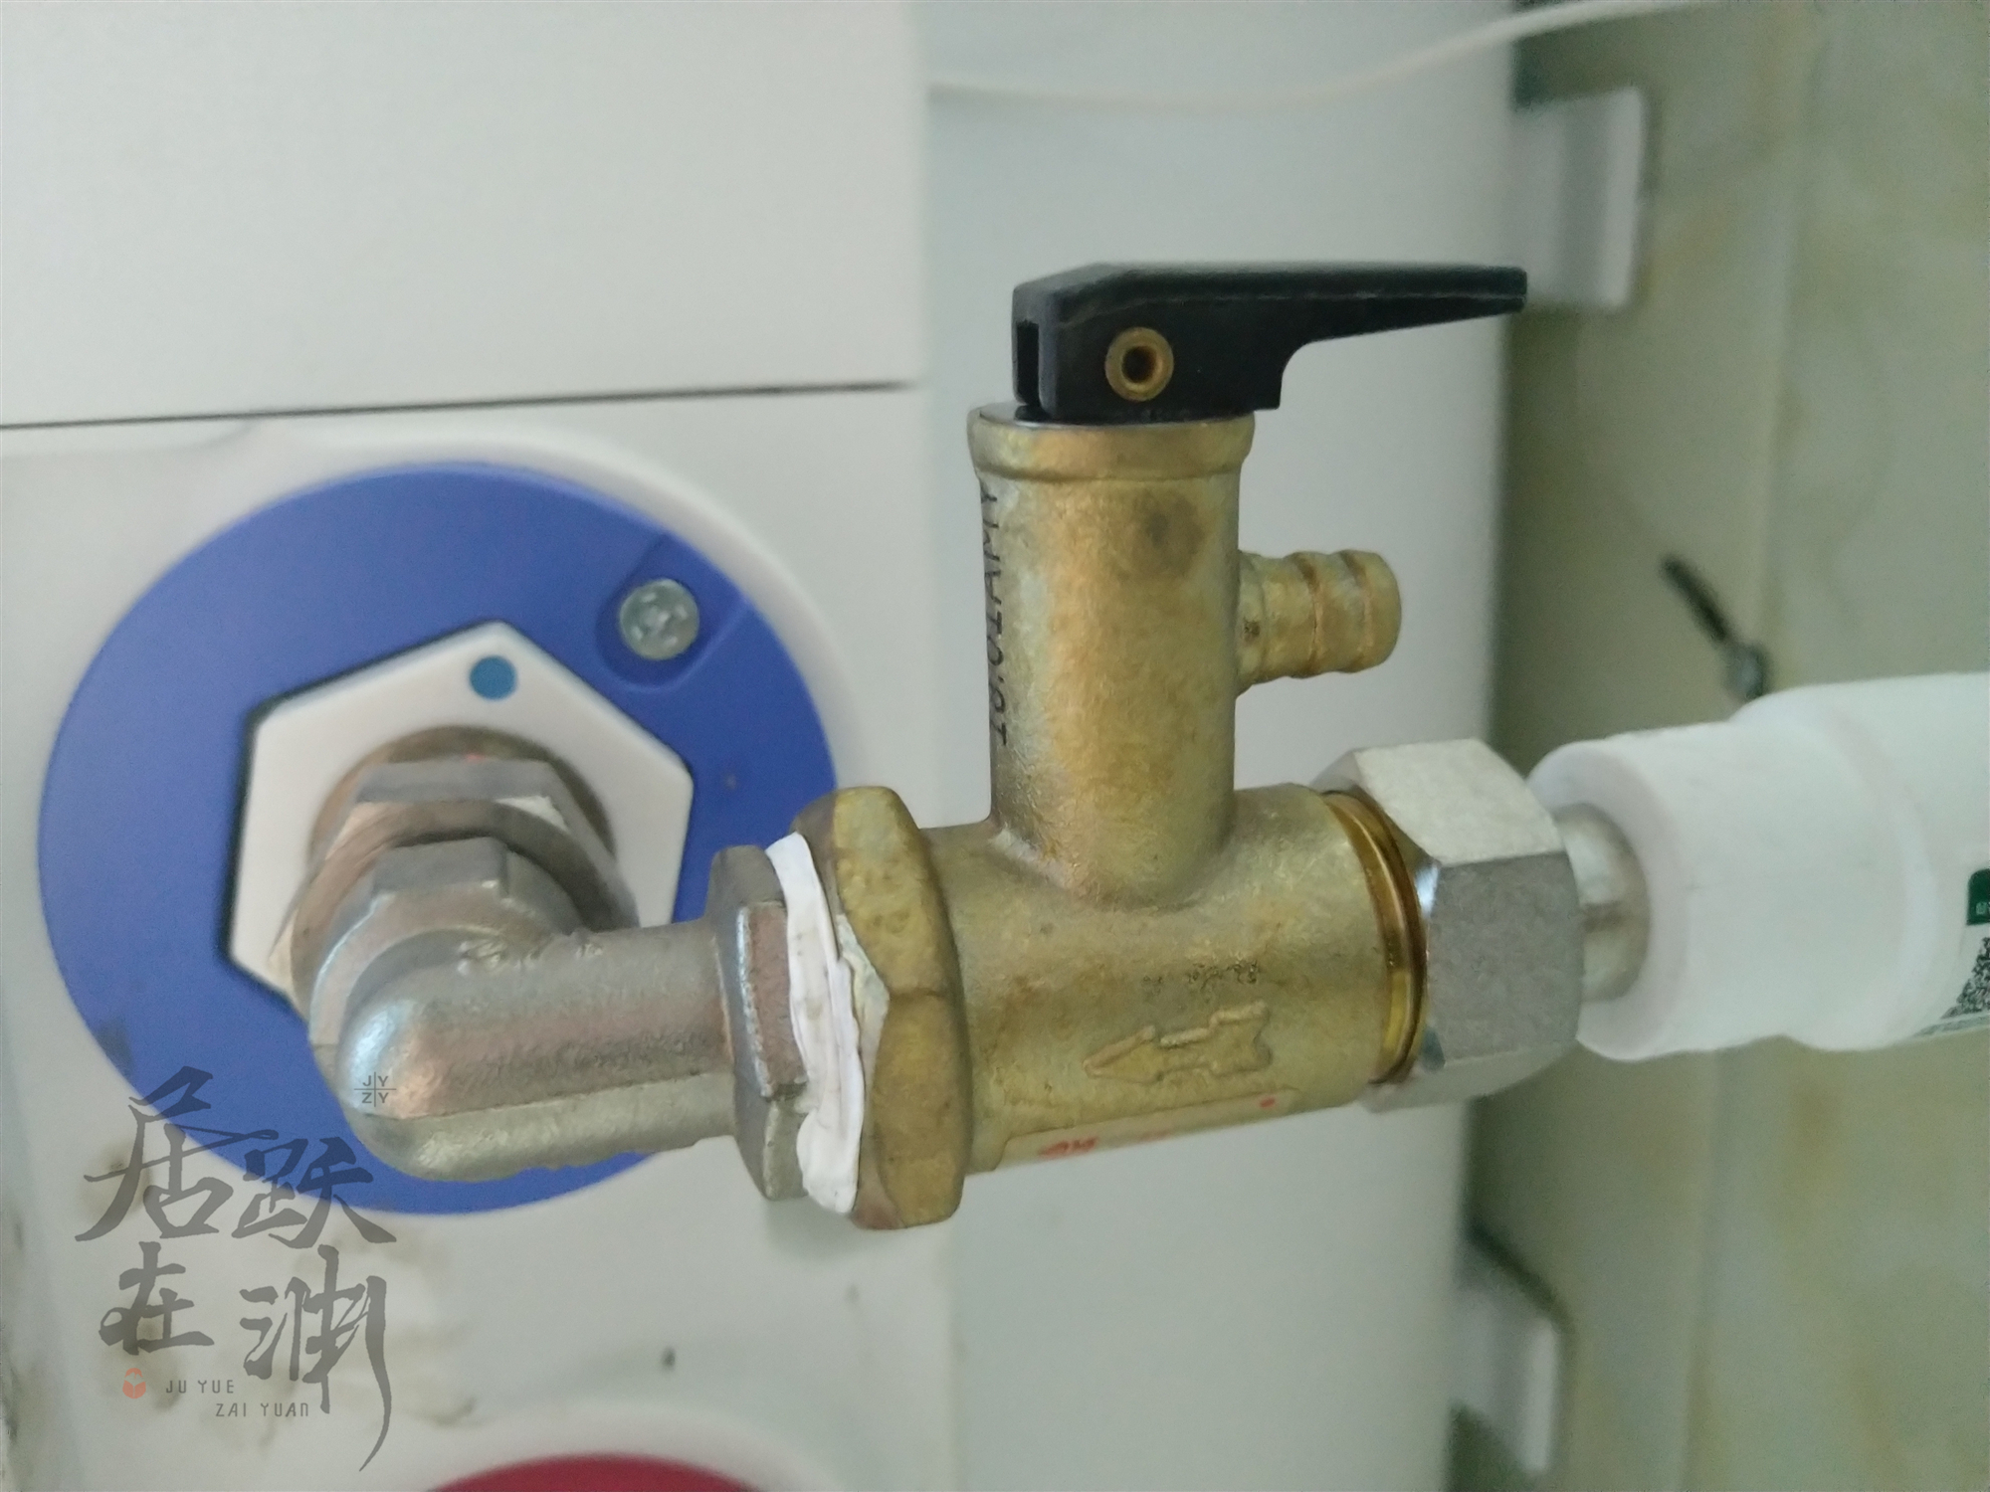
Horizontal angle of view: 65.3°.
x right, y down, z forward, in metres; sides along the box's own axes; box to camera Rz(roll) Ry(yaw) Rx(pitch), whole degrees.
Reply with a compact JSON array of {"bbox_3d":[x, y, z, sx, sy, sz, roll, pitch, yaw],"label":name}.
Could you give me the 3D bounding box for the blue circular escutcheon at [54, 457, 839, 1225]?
[{"bbox_3d":[-0.053,0.010,0.155,0.075,0.075,0.007,-5,10,-16],"label":"blue circular escutcheon"}]

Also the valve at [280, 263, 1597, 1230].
[{"bbox_3d":[-0.011,0.000,0.122,0.094,0.072,0.063,-5,16,-16],"label":"valve"}]

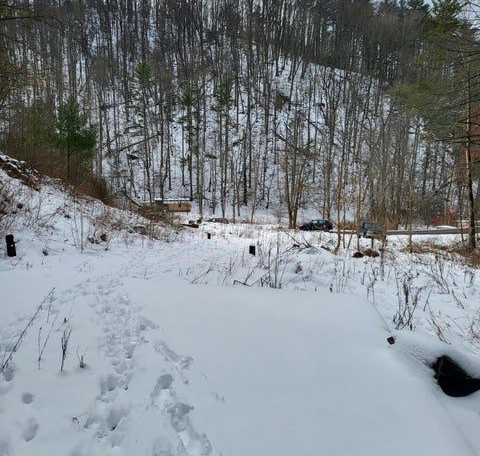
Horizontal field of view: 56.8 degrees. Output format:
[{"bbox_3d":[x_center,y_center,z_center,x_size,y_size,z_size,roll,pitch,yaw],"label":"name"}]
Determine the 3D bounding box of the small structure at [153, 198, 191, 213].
[{"bbox_3d":[-10.807,-3.550,70.000,5.600,2.150,3.500,0,1,-9],"label":"small structure"}]

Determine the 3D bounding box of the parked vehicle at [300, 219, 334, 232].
[{"bbox_3d":[10.592,-0.265,62.000,4.400,1.600,1.800,0,1,23],"label":"parked vehicle"}]

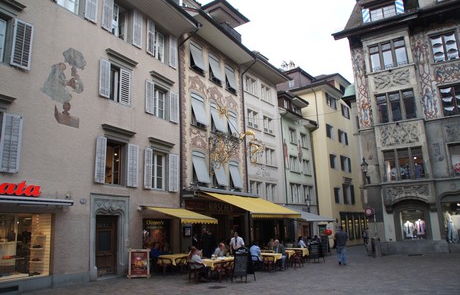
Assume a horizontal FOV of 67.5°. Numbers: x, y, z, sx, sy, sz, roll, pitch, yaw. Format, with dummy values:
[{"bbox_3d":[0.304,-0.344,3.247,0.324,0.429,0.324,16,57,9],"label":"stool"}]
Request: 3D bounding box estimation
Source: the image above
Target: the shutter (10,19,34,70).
[{"bbox_3d":[-7.660,-3.825,12.797,0.060,1.860,0.690,-10,-15,29],"label":"shutter"}]

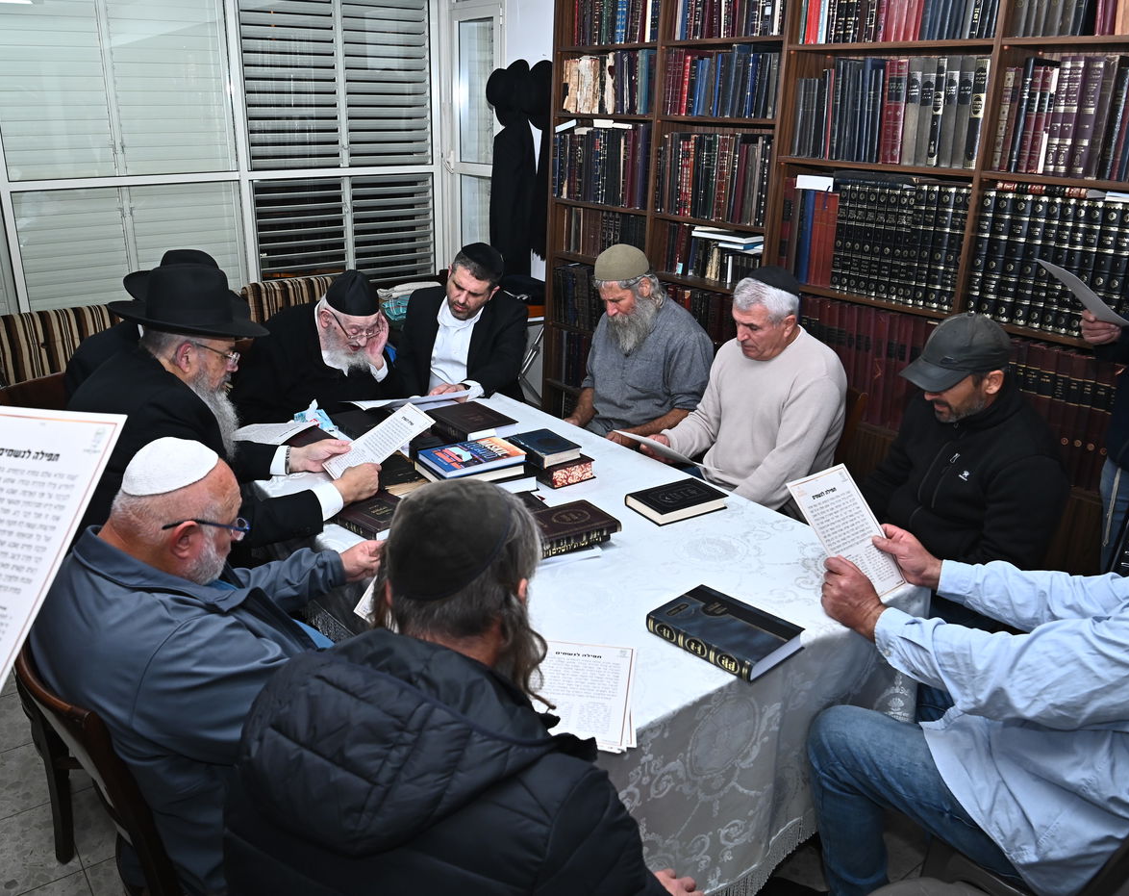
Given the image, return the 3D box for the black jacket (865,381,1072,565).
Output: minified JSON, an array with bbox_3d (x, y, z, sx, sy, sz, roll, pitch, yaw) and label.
[{"bbox_3d":[1.025,0.116,2.375,0.470,0.600,0.570,-16,26,-40],"label":"black jacket"}]

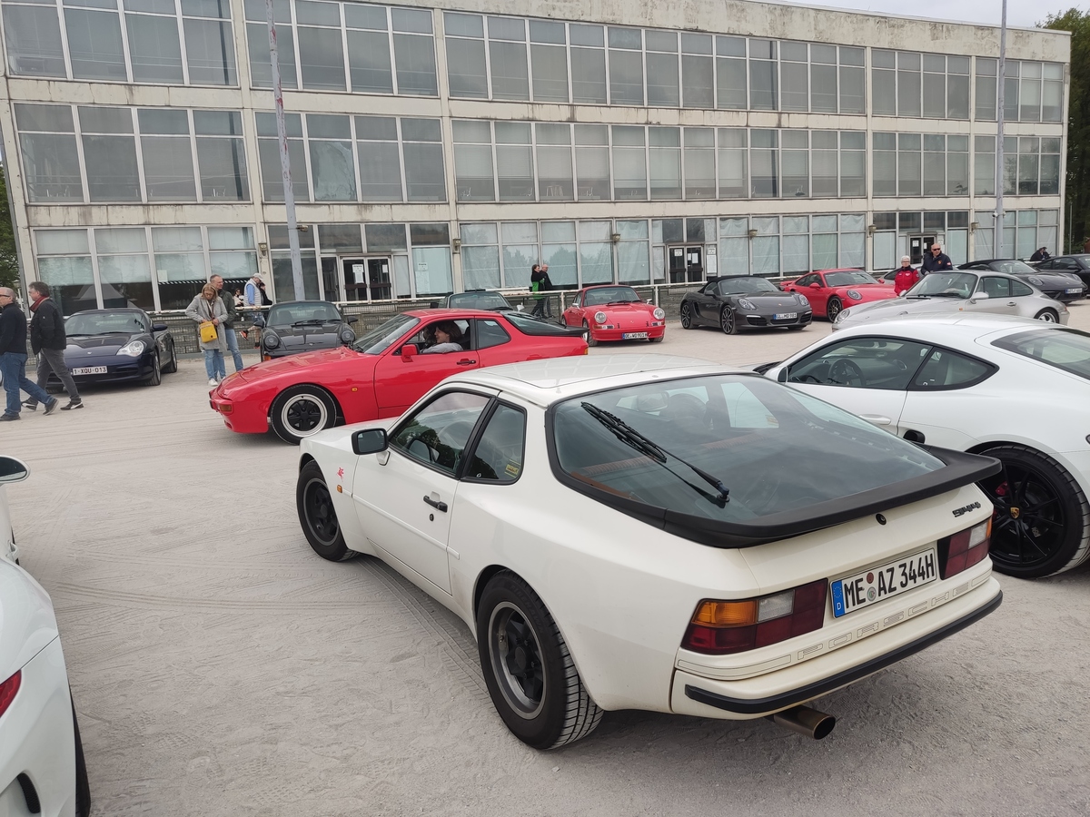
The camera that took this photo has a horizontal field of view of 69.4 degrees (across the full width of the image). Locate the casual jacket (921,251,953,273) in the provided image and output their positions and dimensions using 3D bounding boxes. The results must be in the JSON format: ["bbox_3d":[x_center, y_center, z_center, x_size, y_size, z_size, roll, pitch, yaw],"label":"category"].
[{"bbox_3d":[7.368,-2.604,14.800,0.600,0.750,0.330,0,10,17],"label":"casual jacket"}]

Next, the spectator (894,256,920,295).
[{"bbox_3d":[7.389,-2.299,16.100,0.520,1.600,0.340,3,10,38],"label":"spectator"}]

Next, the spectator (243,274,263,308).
[{"bbox_3d":[-6.661,-2.200,17.900,0.580,1.720,0.500,-4,9,-9],"label":"spectator"}]

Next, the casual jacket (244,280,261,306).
[{"bbox_3d":[-7.033,-2.811,19.035,0.400,0.680,0.500,-6,8,-18],"label":"casual jacket"}]

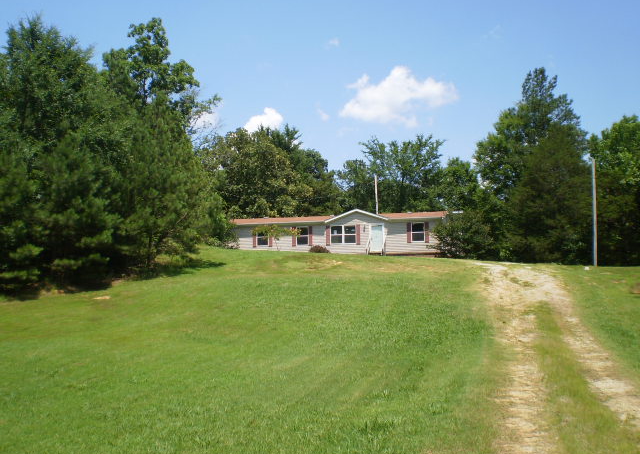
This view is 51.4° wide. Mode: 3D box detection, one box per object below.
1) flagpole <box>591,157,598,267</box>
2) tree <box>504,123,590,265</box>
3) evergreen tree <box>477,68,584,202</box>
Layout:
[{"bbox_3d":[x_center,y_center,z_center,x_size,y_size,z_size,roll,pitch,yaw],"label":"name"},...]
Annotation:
[{"bbox_3d":[17.734,-0.937,43.000,0.200,7.000,0.200,-1,-3,0],"label":"flagpole"},{"bbox_3d":[16.822,-2.466,49.000,6.200,10.200,6.000,-1,-3,0],"label":"tree"},{"bbox_3d":[17.710,-5.343,56.000,8.500,16.200,8.000,-1,-3,0],"label":"evergreen tree"}]

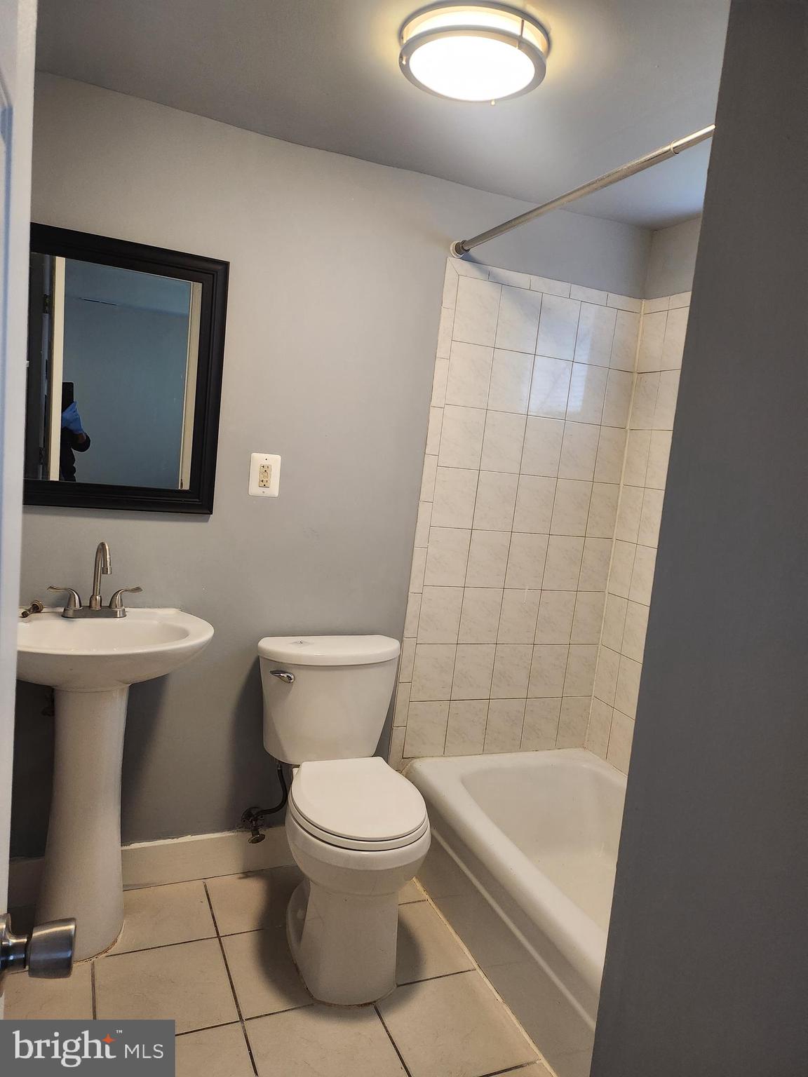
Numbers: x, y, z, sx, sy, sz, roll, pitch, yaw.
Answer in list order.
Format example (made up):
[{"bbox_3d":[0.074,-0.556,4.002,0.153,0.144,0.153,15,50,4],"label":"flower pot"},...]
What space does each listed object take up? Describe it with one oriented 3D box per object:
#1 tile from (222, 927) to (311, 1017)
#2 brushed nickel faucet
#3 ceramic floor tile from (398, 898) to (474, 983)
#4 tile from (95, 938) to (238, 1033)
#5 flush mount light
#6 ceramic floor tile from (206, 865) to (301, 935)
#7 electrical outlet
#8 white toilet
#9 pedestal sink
[{"bbox_3d":[-0.301,1.138,1.989,0.323,0.010,0.314,3,8,-24],"label":"tile"},{"bbox_3d":[-0.801,0.111,1.951,0.230,0.200,0.135,3,8,-24],"label":"brushed nickel faucet"},{"bbox_3d":[-0.010,1.153,2.121,0.317,0.010,0.314,3,8,-24],"label":"ceramic floor tile"},{"bbox_3d":[-0.595,1.122,1.857,0.323,0.010,0.314,3,8,-24],"label":"tile"},{"bbox_3d":[0.136,-0.945,1.488,0.302,0.075,0.302,6,7,-1],"label":"flush mount light"},{"bbox_3d":[-0.418,1.090,2.254,0.323,0.010,0.272,3,8,-24],"label":"ceramic floor tile"},{"bbox_3d":[-0.403,-0.184,2.177,0.084,0.121,0.008,3,8,-24],"label":"electrical outlet"},{"bbox_3d":[-0.162,0.735,2.099,0.435,0.785,0.630,3,8,-24],"label":"white toilet"},{"bbox_3d":[-0.810,0.647,1.913,0.565,0.865,0.430,3,8,-24],"label":"pedestal sink"}]

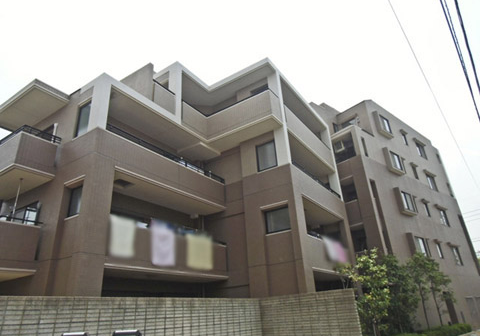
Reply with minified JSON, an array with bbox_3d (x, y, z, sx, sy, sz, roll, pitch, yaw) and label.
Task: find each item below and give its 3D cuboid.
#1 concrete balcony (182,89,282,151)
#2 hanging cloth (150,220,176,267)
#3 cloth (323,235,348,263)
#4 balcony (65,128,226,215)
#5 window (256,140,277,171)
[{"bbox_3d":[-0.454,-2.159,14.174,3.879,1.255,2.911,-18,-28,29],"label":"concrete balcony"},{"bbox_3d":[-2.537,2.518,10.985,0.164,1.345,1.082,-18,-28,29],"label":"hanging cloth"},{"bbox_3d":[4.301,3.729,14.955,0.164,0.836,2.419,-18,-28,29],"label":"cloth"},{"bbox_3d":[-3.145,0.496,12.776,1.656,1.181,6.494,-18,-28,29],"label":"balcony"},{"bbox_3d":[1.172,-0.505,14.320,0.943,1.263,0.123,-18,-28,29],"label":"window"}]

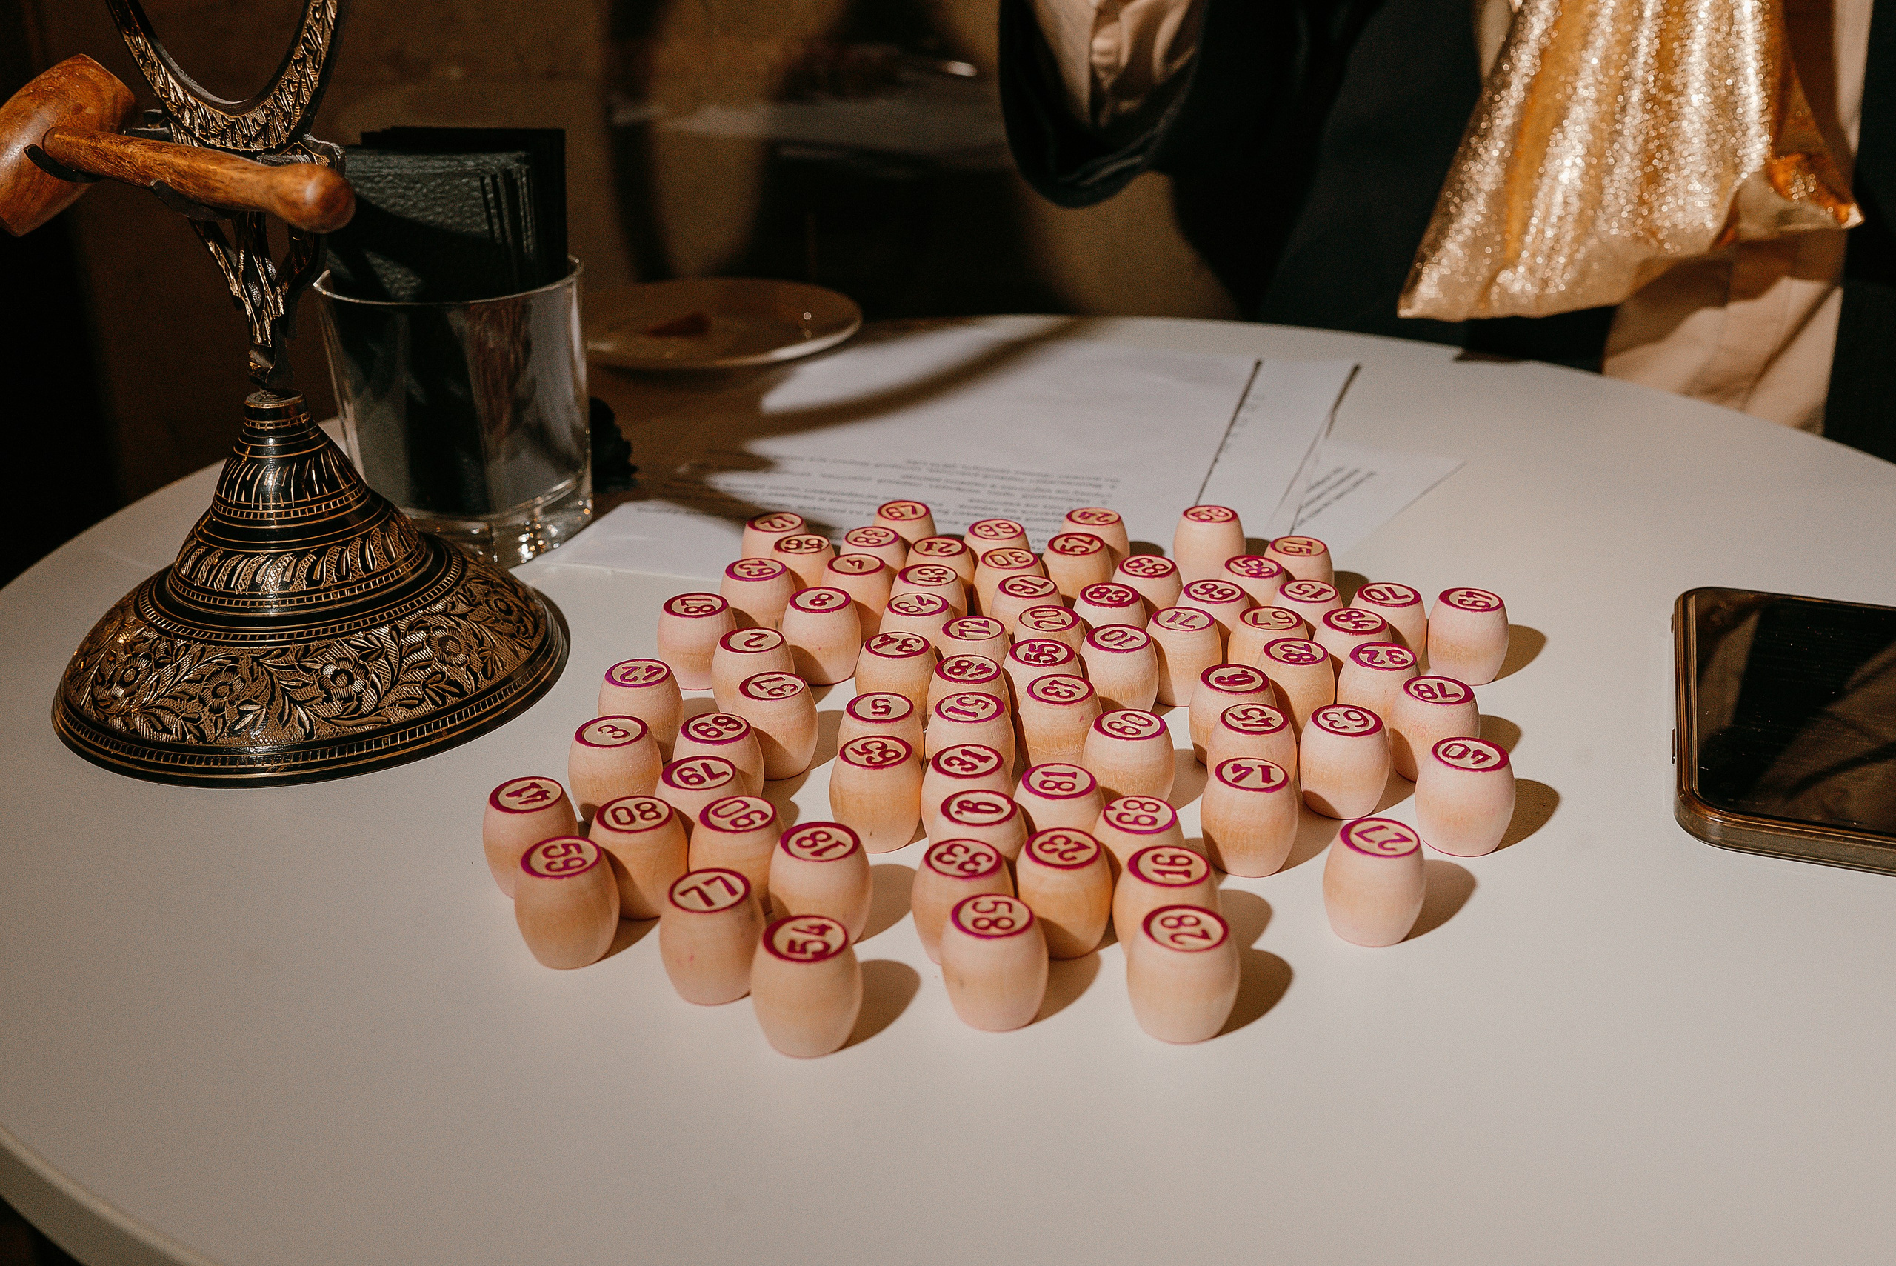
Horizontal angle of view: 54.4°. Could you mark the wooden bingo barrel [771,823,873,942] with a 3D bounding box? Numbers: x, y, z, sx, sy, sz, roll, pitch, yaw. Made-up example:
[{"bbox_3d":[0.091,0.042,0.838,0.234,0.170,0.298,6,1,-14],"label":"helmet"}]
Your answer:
[{"bbox_3d":[-0.029,0.059,0.426,0.023,0.024,0.023,-1,24,1],"label":"wooden bingo barrel"}]

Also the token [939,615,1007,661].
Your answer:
[{"bbox_3d":[0.007,0.010,0.532,0.023,0.024,0.023,0,24,1],"label":"token"}]

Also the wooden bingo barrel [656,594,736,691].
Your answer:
[{"bbox_3d":[-0.074,0.003,0.548,0.023,0.024,0.023,-4,25,-8],"label":"wooden bingo barrel"}]

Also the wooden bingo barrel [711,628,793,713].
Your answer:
[{"bbox_3d":[-0.055,0.013,0.522,0.024,0.024,0.024,-1,24,0],"label":"wooden bingo barrel"}]

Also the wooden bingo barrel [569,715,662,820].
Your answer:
[{"bbox_3d":[-0.085,0.036,0.472,0.024,0.024,0.024,-1,24,0],"label":"wooden bingo barrel"}]

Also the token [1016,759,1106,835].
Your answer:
[{"bbox_3d":[0.027,0.047,0.450,0.023,0.024,0.023,1,24,4],"label":"token"}]

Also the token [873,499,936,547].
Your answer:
[{"bbox_3d":[-0.015,-0.030,0.612,0.023,0.024,0.023,-1,25,0],"label":"token"}]

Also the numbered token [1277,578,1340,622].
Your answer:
[{"bbox_3d":[0.108,-0.001,0.555,0.023,0.024,0.023,5,25,11],"label":"numbered token"}]

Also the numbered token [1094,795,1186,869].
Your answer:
[{"bbox_3d":[0.045,0.053,0.433,0.022,0.023,0.022,-1,24,0],"label":"numbered token"}]

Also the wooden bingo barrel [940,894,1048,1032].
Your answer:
[{"bbox_3d":[0.010,0.070,0.392,0.023,0.024,0.023,-1,25,0],"label":"wooden bingo barrel"}]

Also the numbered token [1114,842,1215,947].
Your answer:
[{"bbox_3d":[0.048,0.061,0.405,0.023,0.023,0.023,-1,24,0],"label":"numbered token"}]

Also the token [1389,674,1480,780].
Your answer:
[{"bbox_3d":[0.129,0.026,0.490,0.023,0.023,0.023,-1,24,0],"label":"token"}]

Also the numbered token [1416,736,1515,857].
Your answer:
[{"bbox_3d":[0.128,0.040,0.455,0.023,0.024,0.023,-1,25,0],"label":"numbered token"}]

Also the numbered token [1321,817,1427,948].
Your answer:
[{"bbox_3d":[0.097,0.057,0.420,0.023,0.024,0.023,-1,25,0],"label":"numbered token"}]

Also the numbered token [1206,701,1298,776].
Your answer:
[{"bbox_3d":[0.078,0.032,0.473,0.023,0.024,0.023,-1,25,0],"label":"numbered token"}]

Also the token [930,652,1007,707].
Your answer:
[{"bbox_3d":[0.006,0.020,0.497,0.023,0.023,0.023,-1,24,0],"label":"token"}]

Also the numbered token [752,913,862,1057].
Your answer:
[{"bbox_3d":[-0.029,0.074,0.385,0.023,0.024,0.023,-1,25,0],"label":"numbered token"}]

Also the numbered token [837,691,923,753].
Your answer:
[{"bbox_3d":[-0.017,0.030,0.484,0.023,0.023,0.023,-1,24,0],"label":"numbered token"}]

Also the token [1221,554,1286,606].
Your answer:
[{"bbox_3d":[0.094,-0.009,0.570,0.023,0.024,0.023,-1,24,1],"label":"token"}]

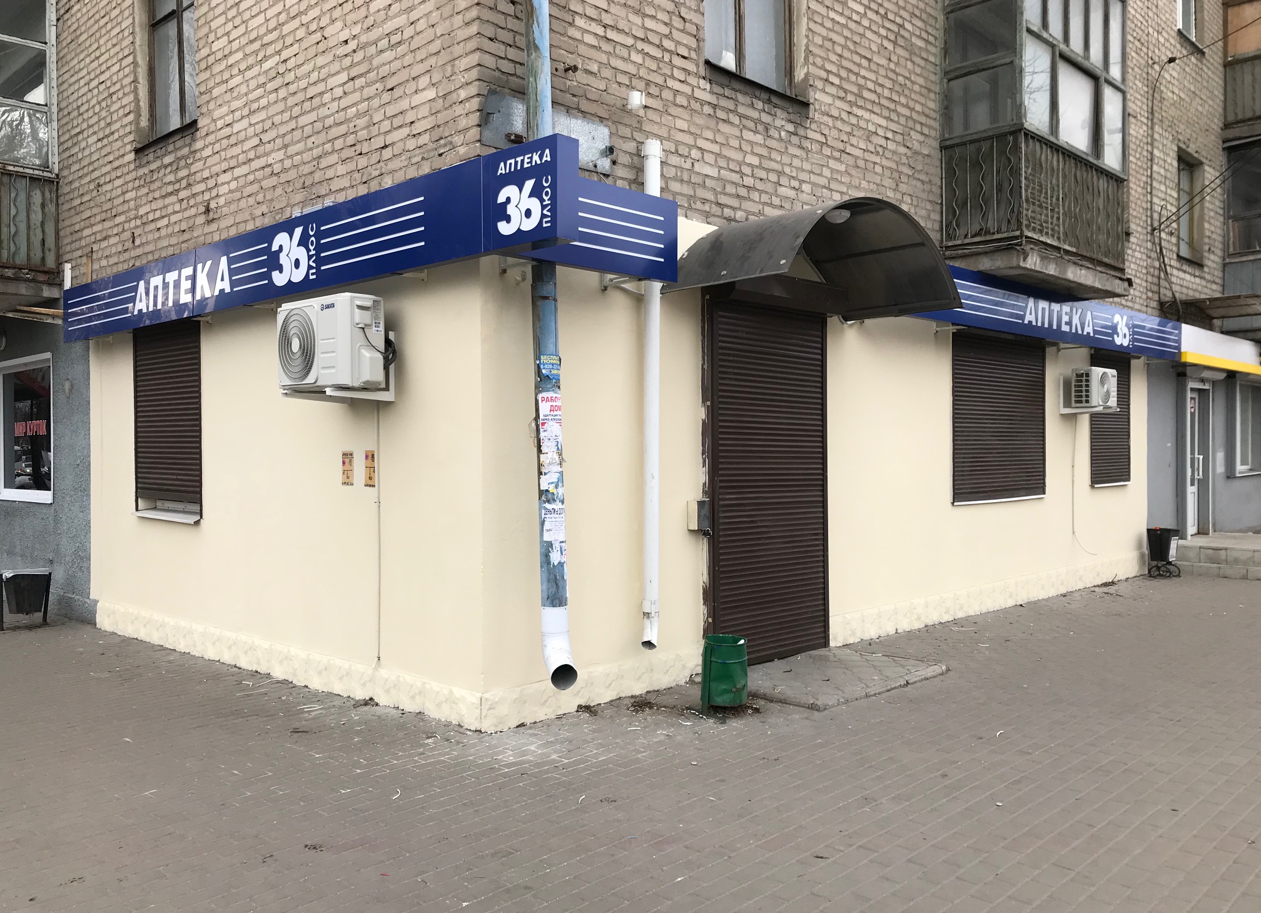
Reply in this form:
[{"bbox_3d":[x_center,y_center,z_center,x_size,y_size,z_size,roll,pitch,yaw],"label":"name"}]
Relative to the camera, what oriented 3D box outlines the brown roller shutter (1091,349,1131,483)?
[{"bbox_3d":[5.804,-0.449,12.312,0.092,1.556,1.383,0,1,44],"label":"brown roller shutter"}]

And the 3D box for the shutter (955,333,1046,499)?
[{"bbox_3d":[3.693,-0.378,10.104,0.092,1.602,2.146,0,1,44],"label":"shutter"}]

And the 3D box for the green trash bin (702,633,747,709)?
[{"bbox_3d":[0.547,1.268,5.928,0.264,0.437,0.264,0,1,0],"label":"green trash bin"}]

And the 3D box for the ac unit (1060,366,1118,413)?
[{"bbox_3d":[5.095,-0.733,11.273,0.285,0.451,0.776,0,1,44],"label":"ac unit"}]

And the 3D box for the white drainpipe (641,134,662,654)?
[{"bbox_3d":[0.135,-0.375,6.252,0.122,3.122,0.112,0,1,0],"label":"white drainpipe"}]

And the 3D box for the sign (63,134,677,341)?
[{"bbox_3d":[-2.264,-1.271,7.469,6.650,0.498,1.378,0,1,44],"label":"sign"}]

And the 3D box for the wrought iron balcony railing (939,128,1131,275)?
[{"bbox_3d":[3.986,-2.313,9.880,0.773,0.976,2.654,0,1,44],"label":"wrought iron balcony railing"}]

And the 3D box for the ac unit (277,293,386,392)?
[{"bbox_3d":[-1.765,-0.646,6.086,0.812,0.528,0.249,0,1,44],"label":"ac unit"}]

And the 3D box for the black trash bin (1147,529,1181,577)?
[{"bbox_3d":[6.887,1.246,13.169,0.346,0.641,0.407,0,1,44],"label":"black trash bin"}]

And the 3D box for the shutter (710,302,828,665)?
[{"bbox_3d":[1.030,0.185,7.323,0.092,2.507,1.424,0,1,44],"label":"shutter"}]

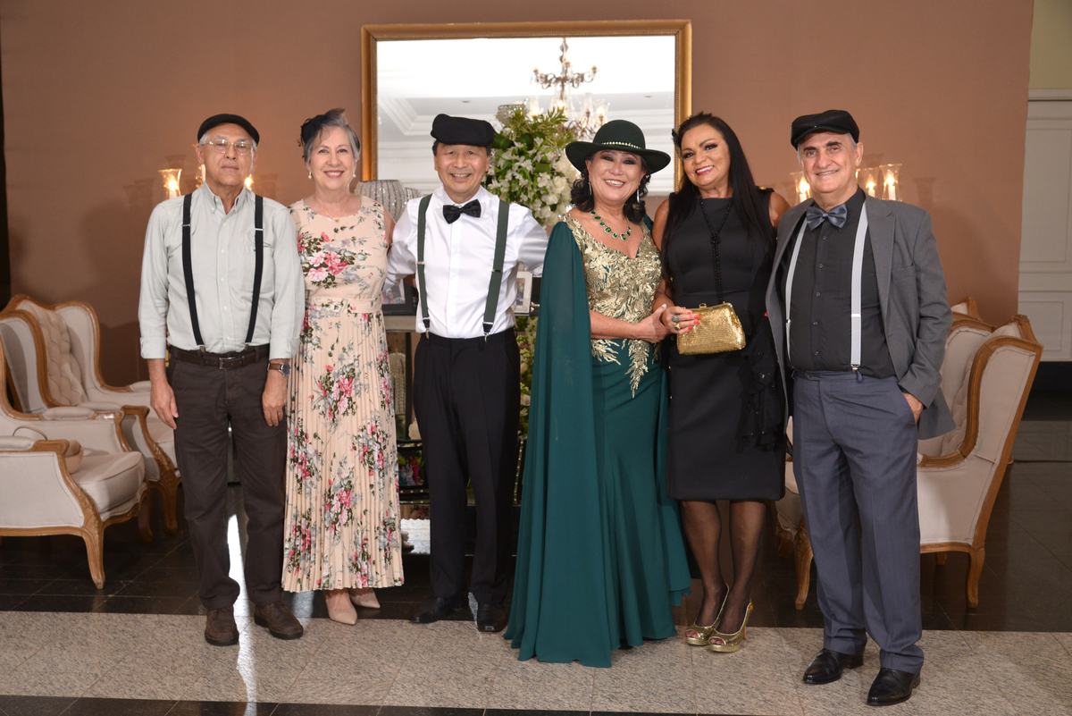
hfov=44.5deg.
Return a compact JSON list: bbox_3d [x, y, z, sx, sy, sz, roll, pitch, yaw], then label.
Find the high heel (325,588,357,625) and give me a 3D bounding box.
[{"bbox_3d":[-0.664,0.844,4.597,0.080,0.125,0.230,-4,8,-25],"label":"high heel"}]

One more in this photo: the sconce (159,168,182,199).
[{"bbox_3d":[-1.962,-0.921,7.012,0.120,0.200,0.130,0,8,5],"label":"sconce"}]

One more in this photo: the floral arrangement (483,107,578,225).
[{"bbox_3d":[-0.034,-0.949,6.610,0.500,0.640,0.450,0,8,5],"label":"floral arrangement"}]

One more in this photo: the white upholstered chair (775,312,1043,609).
[{"bbox_3d":[1.337,0.346,4.851,0.890,1.010,0.750,0,8,5],"label":"white upholstered chair"}]

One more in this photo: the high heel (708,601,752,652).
[{"bbox_3d":[0.638,0.870,4.271,0.083,0.135,0.205,5,9,38],"label":"high heel"}]

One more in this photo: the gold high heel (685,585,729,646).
[{"bbox_3d":[0.576,0.858,4.341,0.083,0.140,0.205,5,9,38],"label":"gold high heel"}]

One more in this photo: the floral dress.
[{"bbox_3d":[-0.697,0.114,4.590,0.460,1.360,0.380,-2,8,-10],"label":"floral dress"}]

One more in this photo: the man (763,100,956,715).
[{"bbox_3d":[0.955,0.129,3.842,0.570,1.710,0.380,5,9,36],"label":"man"}]

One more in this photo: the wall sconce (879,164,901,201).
[{"bbox_3d":[1.809,-0.898,6.691,0.120,0.200,0.130,0,8,5],"label":"wall sconce"}]

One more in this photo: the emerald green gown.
[{"bbox_3d":[0.203,0.235,4.265,0.600,1.400,0.500,-2,8,-12],"label":"emerald green gown"}]

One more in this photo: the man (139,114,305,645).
[{"bbox_3d":[-1.027,0.064,4.369,0.560,1.730,0.360,-2,8,-13],"label":"man"}]

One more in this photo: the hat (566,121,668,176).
[{"bbox_3d":[0.255,-0.650,4.033,0.325,0.135,0.335,6,-8,-4],"label":"hat"}]

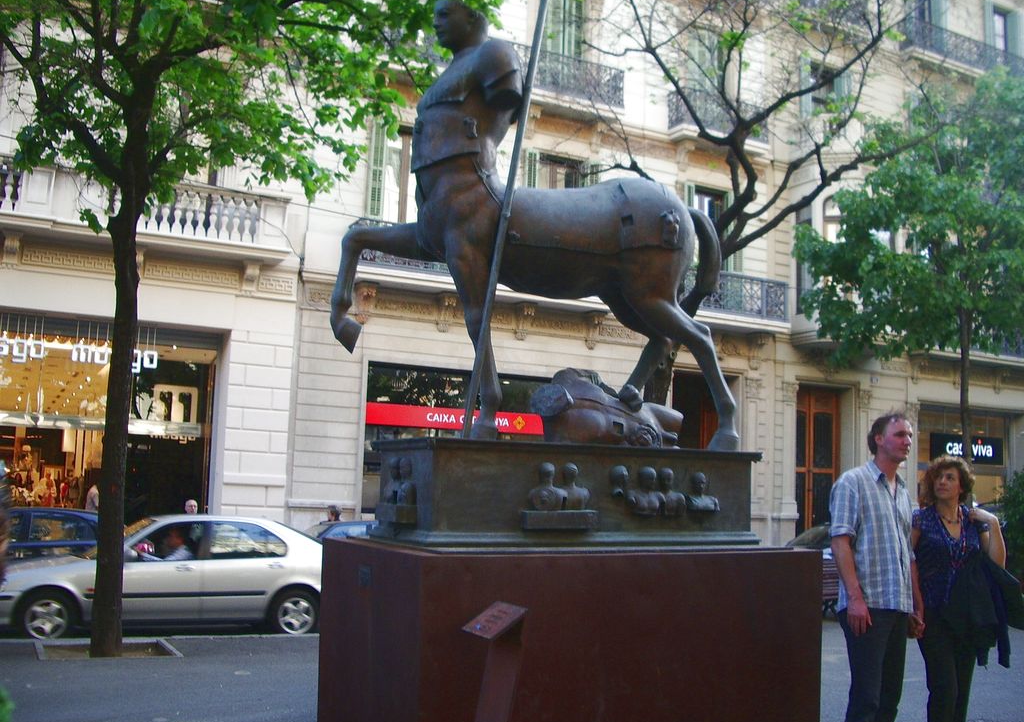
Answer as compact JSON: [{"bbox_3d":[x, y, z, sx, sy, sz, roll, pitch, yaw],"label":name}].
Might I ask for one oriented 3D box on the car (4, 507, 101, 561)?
[{"bbox_3d":[-6.310,2.591,13.180,4.200,1.430,1.710,5,-8,-29],"label":"car"}]

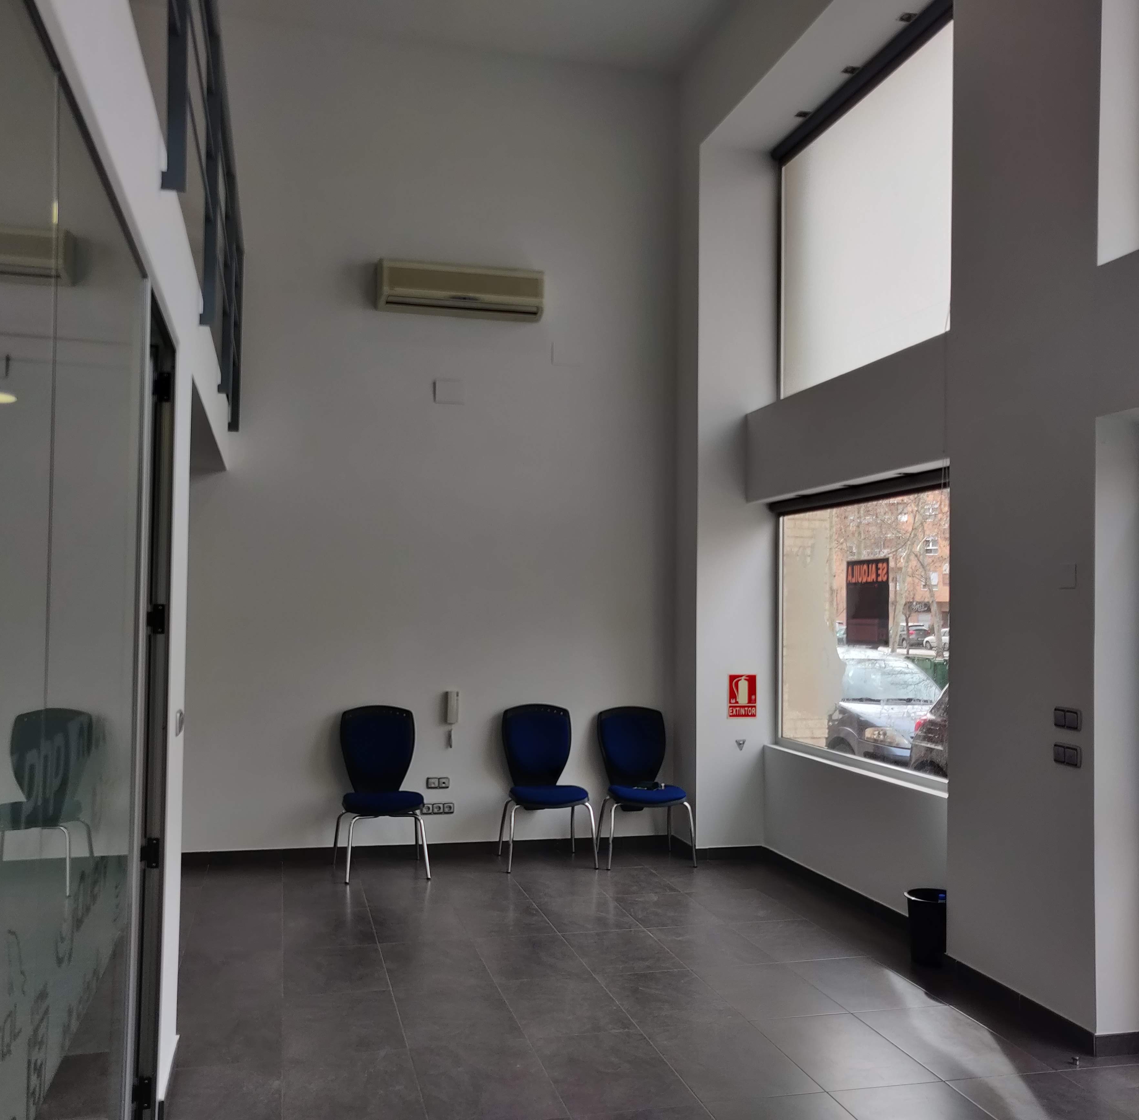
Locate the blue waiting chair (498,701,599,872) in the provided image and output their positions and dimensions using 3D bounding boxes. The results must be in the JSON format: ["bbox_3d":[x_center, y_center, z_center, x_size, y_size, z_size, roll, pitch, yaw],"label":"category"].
[{"bbox_3d":[-0.159,1.460,6.996,0.570,0.980,0.560,2,-3,-15],"label":"blue waiting chair"}]

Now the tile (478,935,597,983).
[{"bbox_3d":[-0.182,1.868,5.065,0.442,0.012,0.626,2,-3,-15],"label":"tile"}]

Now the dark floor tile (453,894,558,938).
[{"bbox_3d":[-0.346,1.892,5.678,0.440,0.010,0.630,2,-3,-15],"label":"dark floor tile"}]

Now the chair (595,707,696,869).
[{"bbox_3d":[0.499,1.491,7.157,0.588,0.994,0.515,2,-3,-11],"label":"chair"}]

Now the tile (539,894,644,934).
[{"bbox_3d":[0.087,1.919,5.830,0.452,0.010,0.650,2,-3,-15],"label":"tile"}]

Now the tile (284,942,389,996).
[{"bbox_3d":[-1.053,1.840,4.831,0.440,0.010,0.630,2,-3,-15],"label":"tile"}]

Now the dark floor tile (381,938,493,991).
[{"bbox_3d":[-0.618,1.853,4.946,0.440,0.010,0.630,2,-3,-15],"label":"dark floor tile"}]

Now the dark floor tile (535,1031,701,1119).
[{"bbox_3d":[0.146,1.820,3.833,0.452,0.010,0.650,2,-3,-15],"label":"dark floor tile"}]

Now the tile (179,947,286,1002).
[{"bbox_3d":[-1.496,1.833,4.745,0.452,0.010,0.650,2,-3,-15],"label":"tile"}]

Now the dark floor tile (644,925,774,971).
[{"bbox_3d":[0.688,1.895,5.296,0.442,0.012,0.626,2,-3,-15],"label":"dark floor tile"}]

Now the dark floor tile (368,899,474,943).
[{"bbox_3d":[-0.787,1.891,5.601,0.452,0.010,0.650,2,-3,-15],"label":"dark floor tile"}]

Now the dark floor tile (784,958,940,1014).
[{"bbox_3d":[1.286,1.881,4.786,0.440,0.010,0.630,2,-3,-15],"label":"dark floor tile"}]

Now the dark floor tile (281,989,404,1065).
[{"bbox_3d":[-0.889,1.815,4.214,0.440,0.010,0.630,2,-3,-15],"label":"dark floor tile"}]

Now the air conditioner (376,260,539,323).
[{"bbox_3d":[-0.718,-1.786,7.173,1.080,0.305,0.210,2,-3,-15],"label":"air conditioner"}]

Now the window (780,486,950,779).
[{"bbox_3d":[1.690,0.410,6.250,0.080,1.504,2.076,2,-3,-15],"label":"window"}]

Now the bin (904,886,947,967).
[{"bbox_3d":[1.745,1.761,5.158,0.273,0.305,0.273,2,-3,-15],"label":"bin"}]

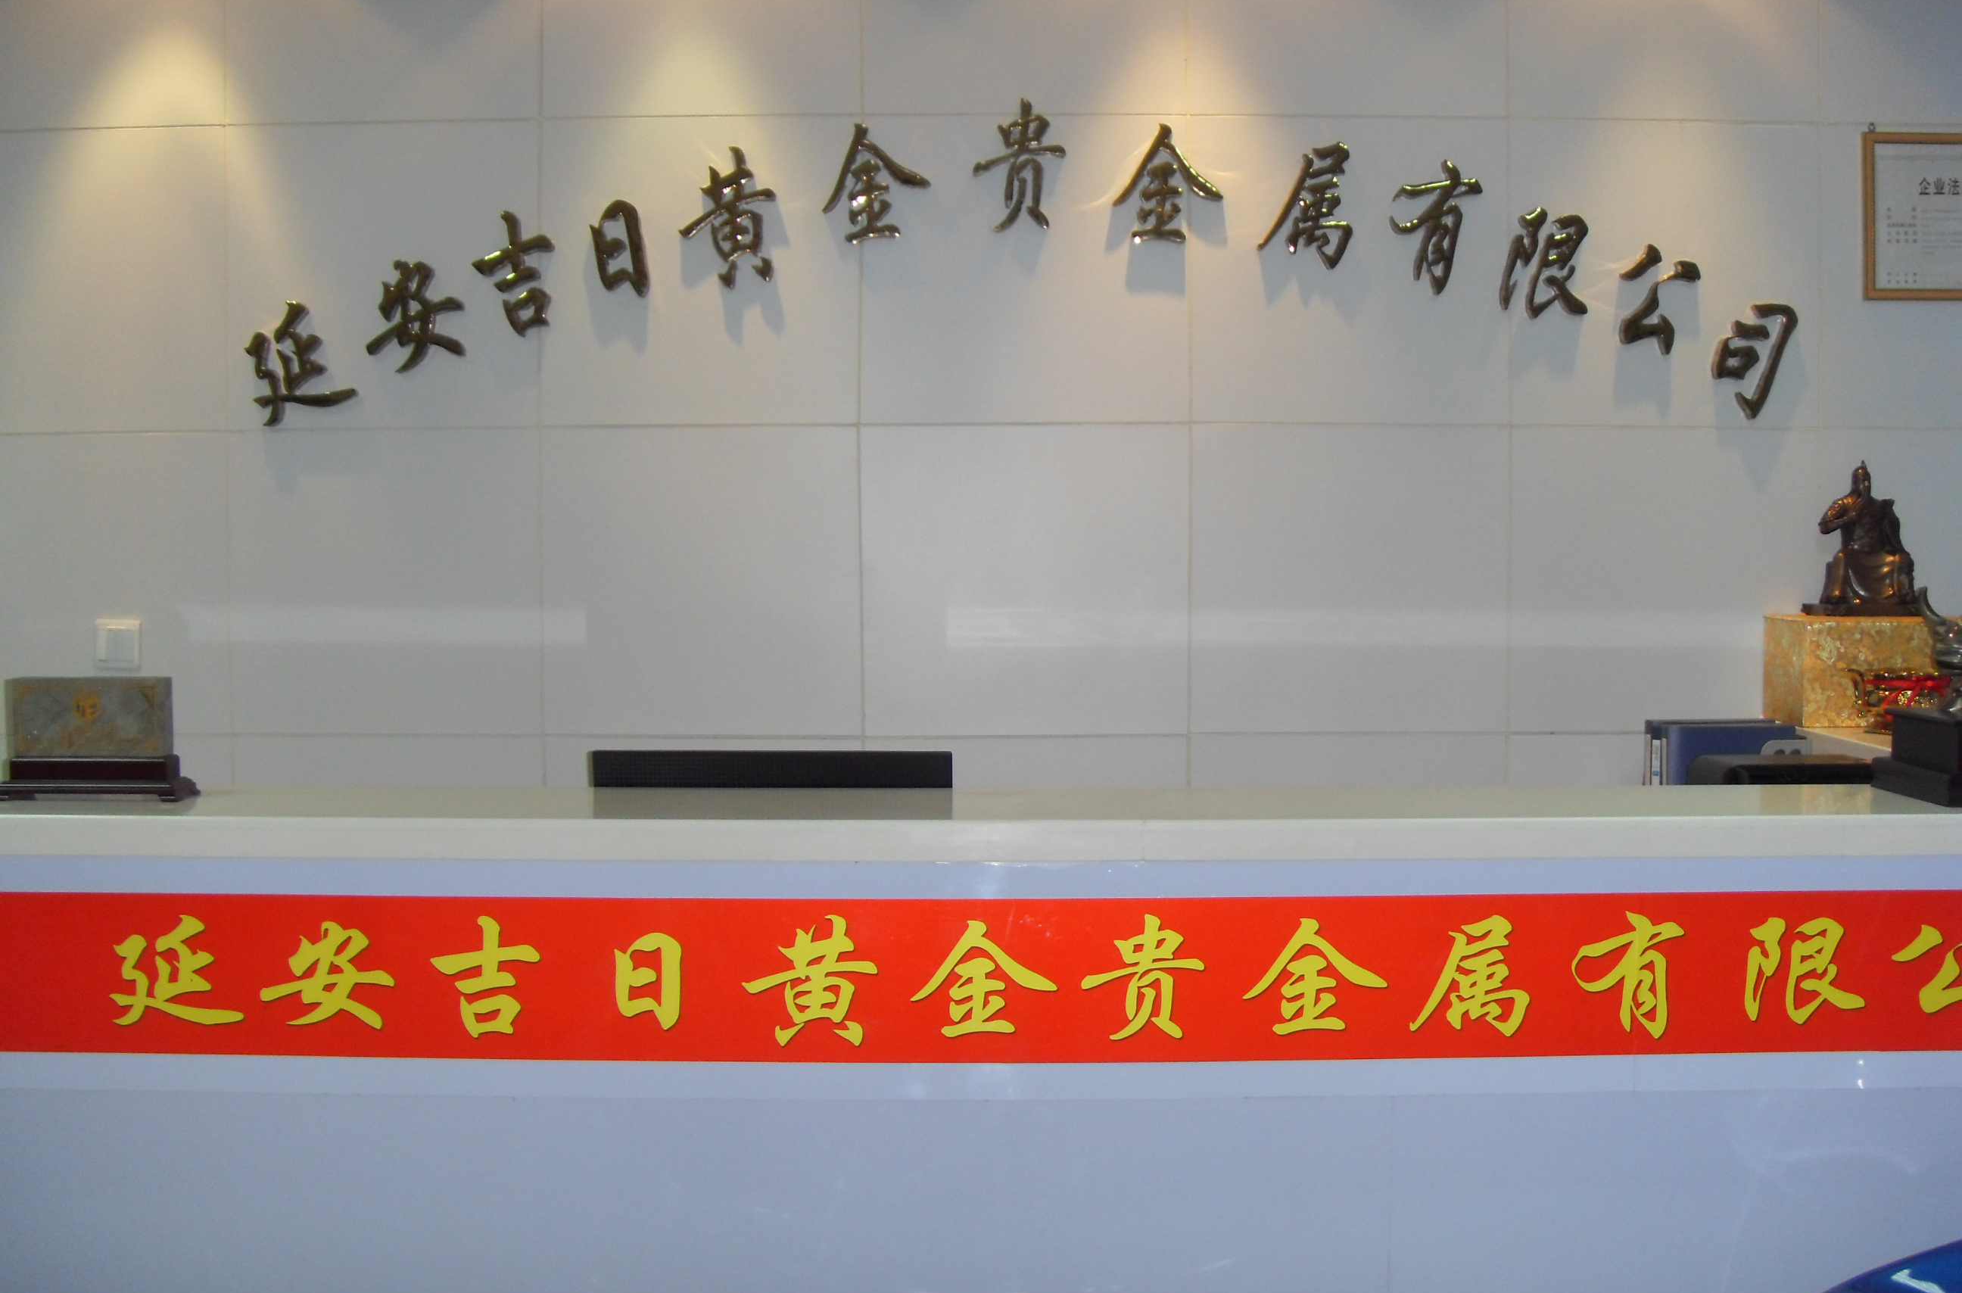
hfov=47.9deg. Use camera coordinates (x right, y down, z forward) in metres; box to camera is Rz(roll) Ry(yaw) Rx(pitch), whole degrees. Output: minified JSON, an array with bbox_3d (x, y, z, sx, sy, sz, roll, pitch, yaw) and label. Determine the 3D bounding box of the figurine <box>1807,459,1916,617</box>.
[{"bbox_3d":[1.632,-0.198,4.070,0.180,0.285,0.140,0,3,0],"label":"figurine"}]

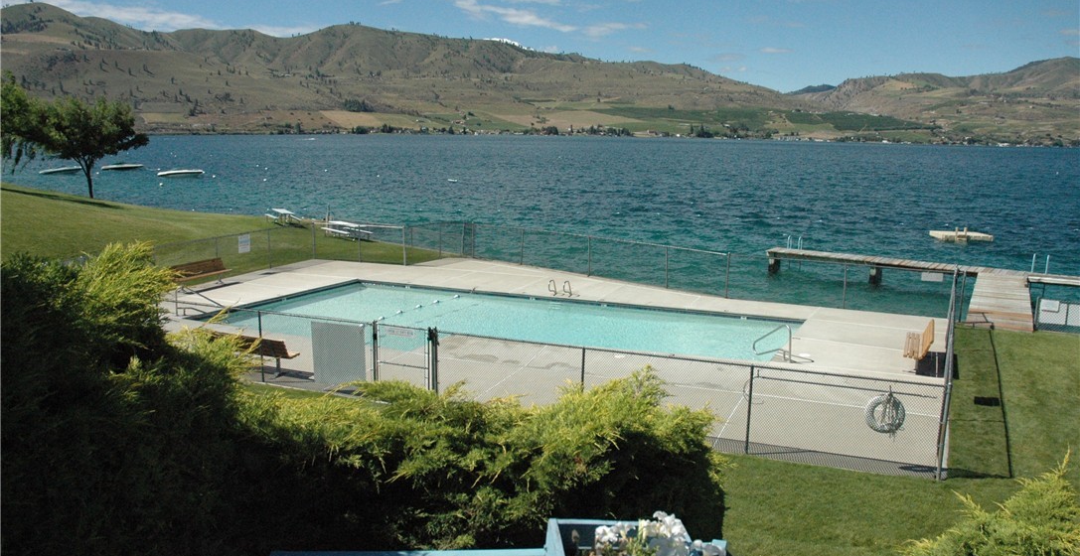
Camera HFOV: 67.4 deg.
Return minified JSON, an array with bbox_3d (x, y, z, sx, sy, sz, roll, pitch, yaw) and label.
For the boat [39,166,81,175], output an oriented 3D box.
[{"bbox_3d":[-69.991,-15.723,118.000,5.600,1.100,2.100,-9,14,-42],"label":"boat"}]

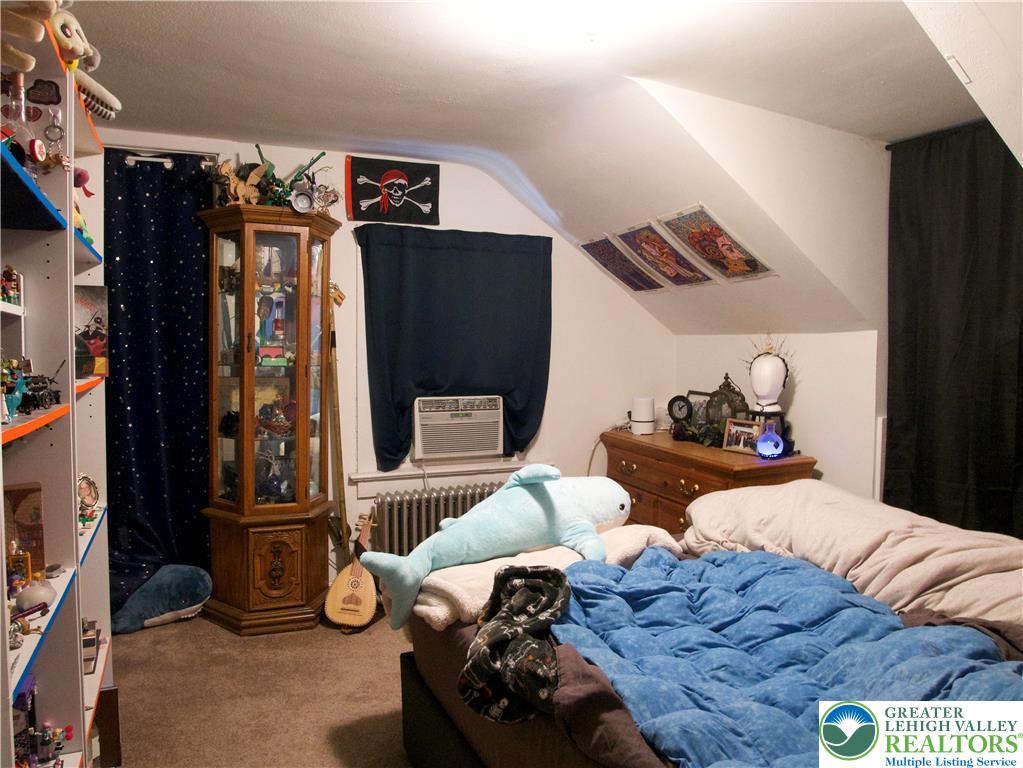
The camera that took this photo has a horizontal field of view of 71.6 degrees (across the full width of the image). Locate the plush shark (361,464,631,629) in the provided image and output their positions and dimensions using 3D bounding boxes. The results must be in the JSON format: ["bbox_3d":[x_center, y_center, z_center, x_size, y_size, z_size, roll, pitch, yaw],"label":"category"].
[{"bbox_3d":[-0.034,0.442,2.084,0.830,0.370,0.390,-8,5,-15],"label":"plush shark"}]

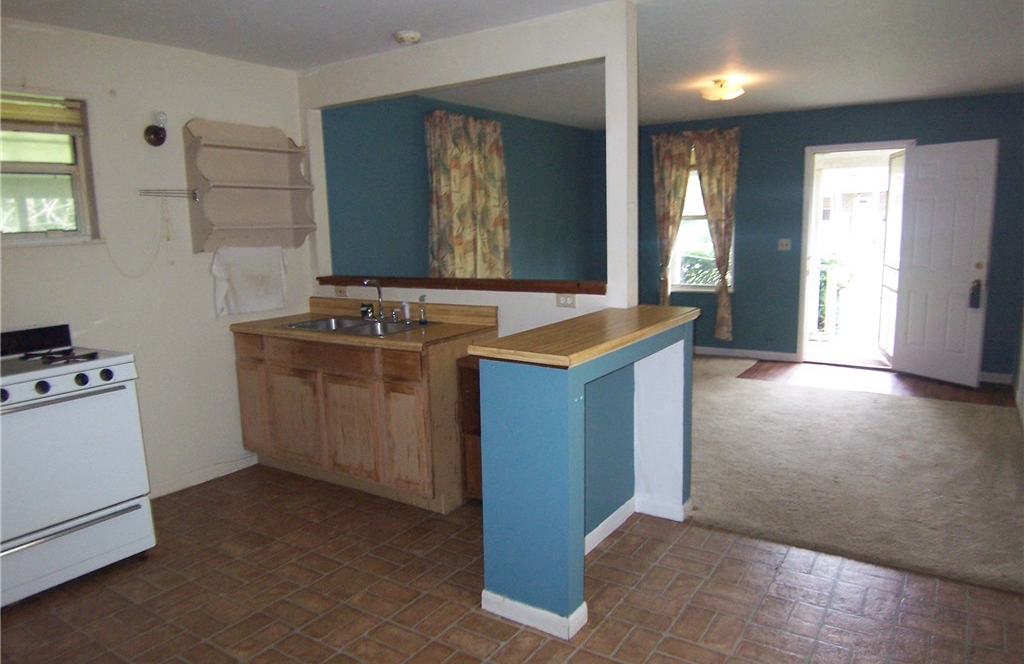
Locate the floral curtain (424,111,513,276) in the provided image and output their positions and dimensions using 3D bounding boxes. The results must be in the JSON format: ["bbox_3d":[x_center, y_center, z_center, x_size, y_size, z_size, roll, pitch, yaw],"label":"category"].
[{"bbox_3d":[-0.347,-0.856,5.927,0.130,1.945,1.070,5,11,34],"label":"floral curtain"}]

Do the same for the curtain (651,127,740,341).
[{"bbox_3d":[1.897,-1.005,7.177,0.905,2.155,0.130,5,11,34],"label":"curtain"}]

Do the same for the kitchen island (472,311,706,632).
[{"bbox_3d":[0.382,0.486,2.938,0.437,1.043,1.300,5,11,34],"label":"kitchen island"}]

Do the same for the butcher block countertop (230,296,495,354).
[{"bbox_3d":[-0.888,-0.067,3.958,1.540,0.147,0.640,5,11,34],"label":"butcher block countertop"}]

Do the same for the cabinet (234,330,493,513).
[{"bbox_3d":[-0.870,0.430,4.050,1.533,0.872,0.620,5,11,34],"label":"cabinet"}]

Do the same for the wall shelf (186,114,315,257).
[{"bbox_3d":[-1.548,-0.870,4.090,0.205,0.759,0.733,5,11,34],"label":"wall shelf"}]

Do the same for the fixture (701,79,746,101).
[{"bbox_3d":[1.560,-1.784,5.017,0.294,0.130,0.294,5,11,34],"label":"fixture"}]

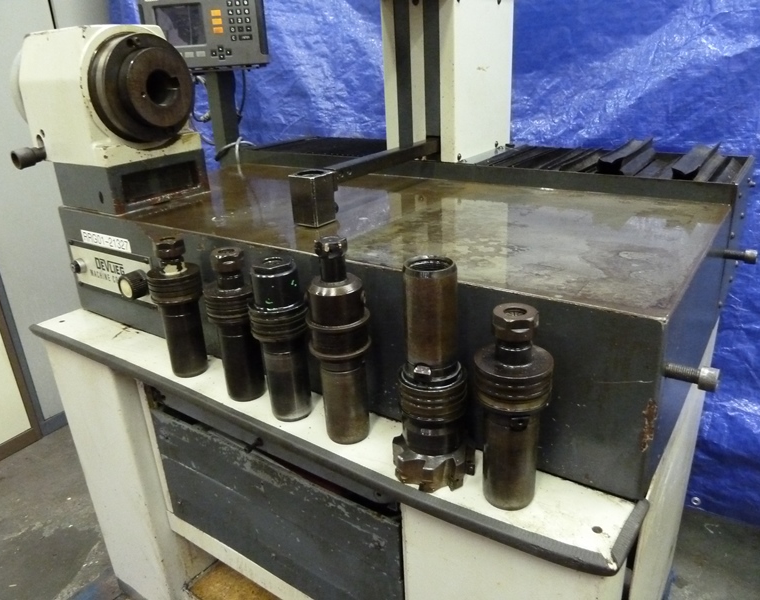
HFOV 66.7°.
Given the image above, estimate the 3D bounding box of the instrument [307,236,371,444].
[{"bbox_3d":[-0.052,0.056,0.757,0.083,0.278,0.083,-3,22,1],"label":"instrument"}]

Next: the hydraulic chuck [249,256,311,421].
[{"bbox_3d":[-0.139,0.059,0.822,0.083,0.232,0.083,-3,22,1],"label":"hydraulic chuck"}]

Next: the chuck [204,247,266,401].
[{"bbox_3d":[-0.217,0.040,0.879,0.085,0.233,0.085,12,27,33],"label":"chuck"}]

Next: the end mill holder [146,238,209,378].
[{"bbox_3d":[-0.332,0.014,0.959,0.084,0.231,0.084,12,27,33],"label":"end mill holder"}]

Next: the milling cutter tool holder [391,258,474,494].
[{"bbox_3d":[0.062,0.085,0.686,0.103,0.267,0.103,-3,22,1],"label":"milling cutter tool holder"}]

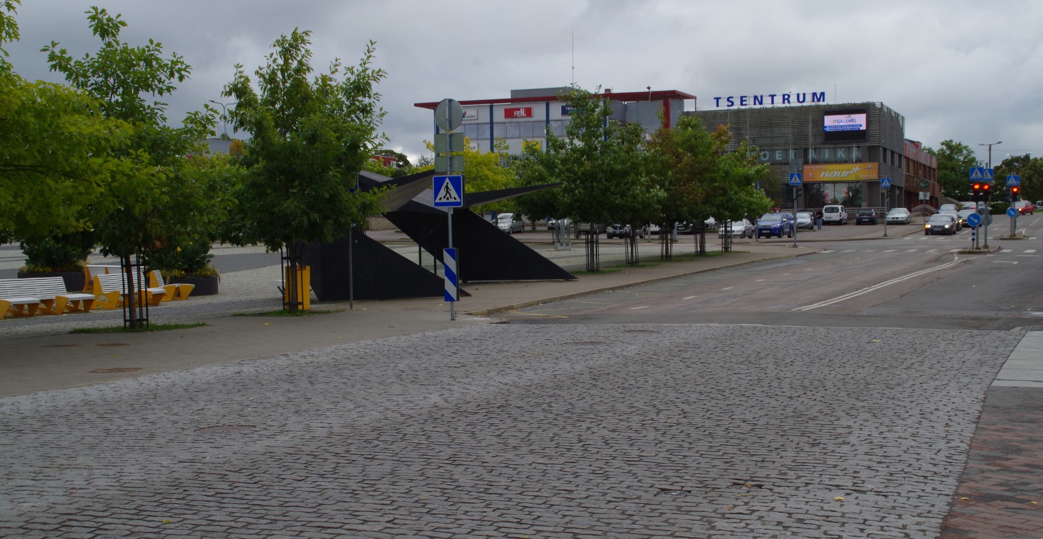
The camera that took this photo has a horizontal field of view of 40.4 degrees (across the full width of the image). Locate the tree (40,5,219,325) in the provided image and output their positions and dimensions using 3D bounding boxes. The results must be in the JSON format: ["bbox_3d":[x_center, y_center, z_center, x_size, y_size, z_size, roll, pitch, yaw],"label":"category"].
[{"bbox_3d":[-7.116,-1.878,25.700,3.300,5.850,3.200,0,1,22],"label":"tree"}]

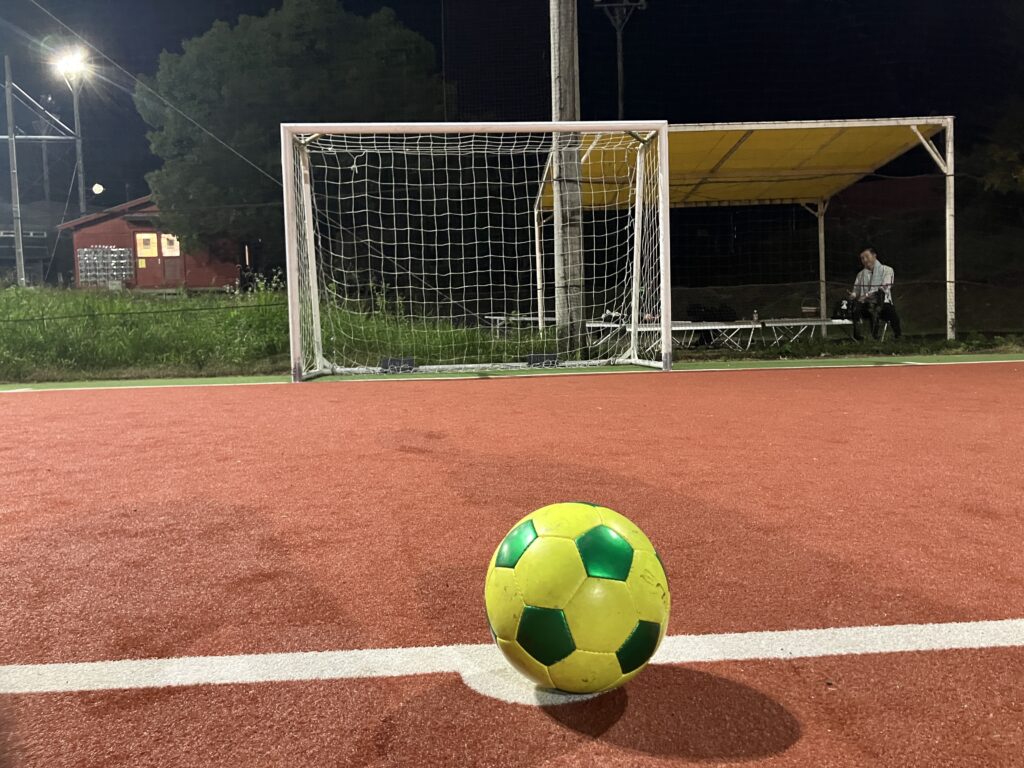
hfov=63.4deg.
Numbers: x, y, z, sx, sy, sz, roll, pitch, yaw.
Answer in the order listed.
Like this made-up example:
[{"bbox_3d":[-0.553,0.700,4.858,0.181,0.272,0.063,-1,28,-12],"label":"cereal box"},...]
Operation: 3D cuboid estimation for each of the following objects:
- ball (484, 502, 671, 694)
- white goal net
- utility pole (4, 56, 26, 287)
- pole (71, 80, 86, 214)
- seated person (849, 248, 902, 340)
[{"bbox_3d":[0.073,0.237,0.927,0.206,0.206,0.206,-2,4,0],"label":"ball"},{"bbox_3d":[-0.293,-1.137,7.429,3.160,2.080,1.200,-2,4,-5],"label":"white goal net"},{"bbox_3d":[-17.229,-7.319,28.738,0.230,7.900,0.230,-2,4,0],"label":"utility pole"},{"bbox_3d":[-17.494,-8.256,33.733,0.240,8.040,0.240,-2,4,0],"label":"pole"},{"bbox_3d":[4.526,-1.119,10.300,0.620,1.140,0.680,0,4,27],"label":"seated person"}]

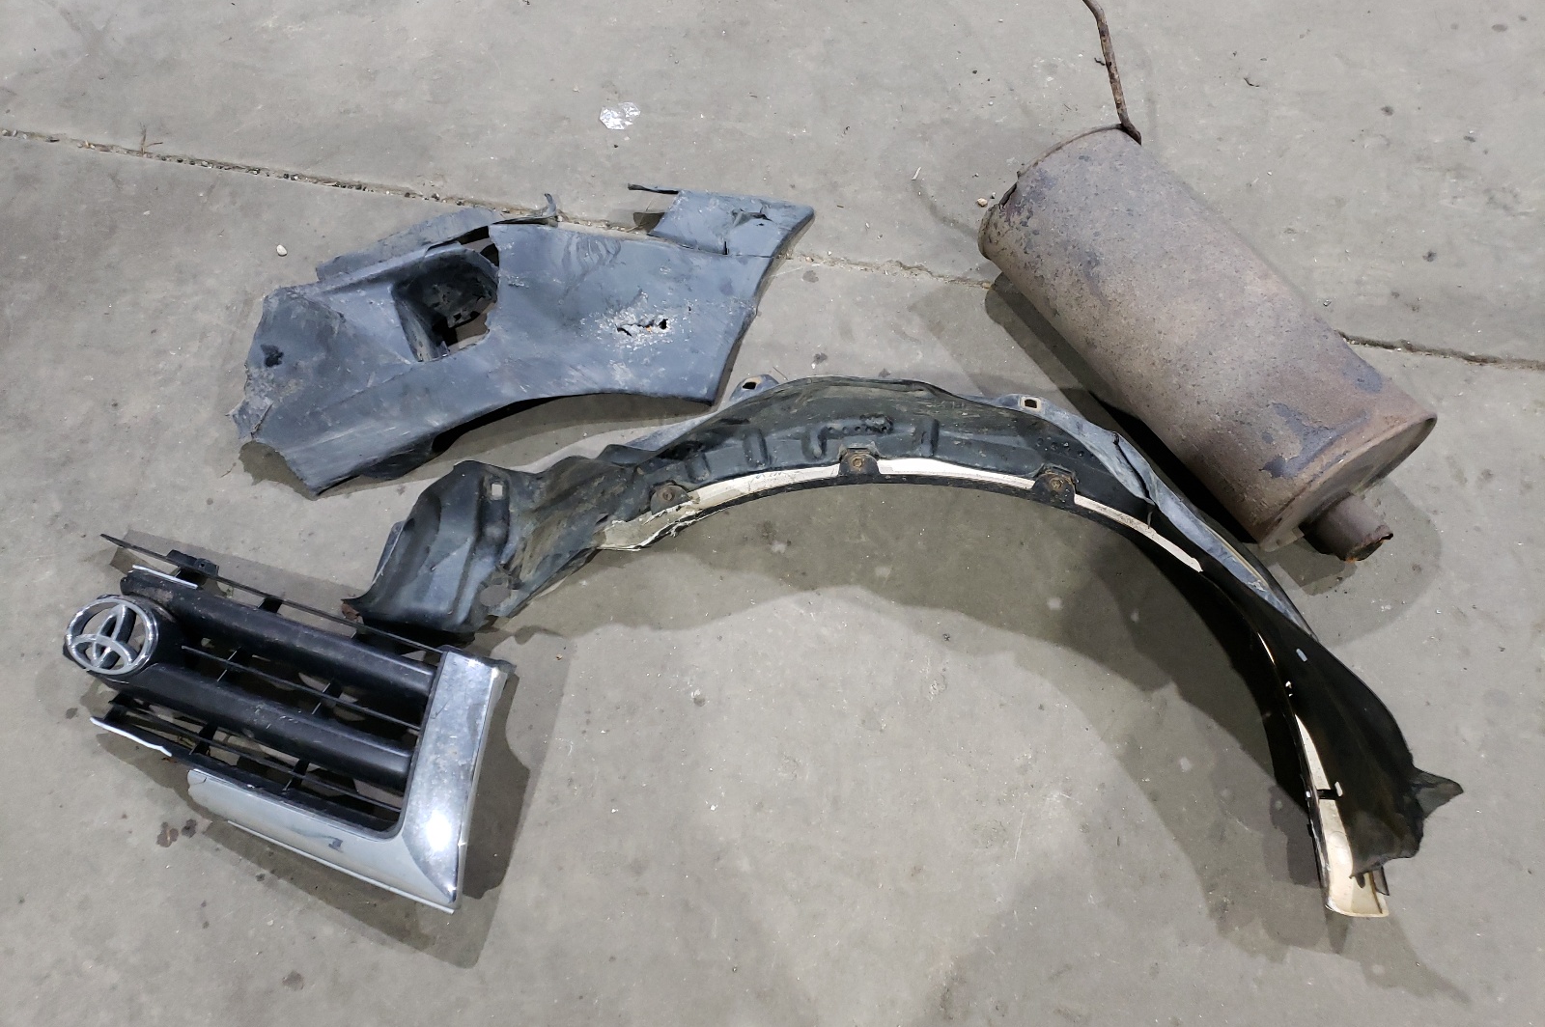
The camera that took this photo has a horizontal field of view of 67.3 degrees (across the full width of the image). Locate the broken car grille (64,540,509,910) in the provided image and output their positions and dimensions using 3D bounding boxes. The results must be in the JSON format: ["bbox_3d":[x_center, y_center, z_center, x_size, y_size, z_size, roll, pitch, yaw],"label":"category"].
[{"bbox_3d":[-0.515,0.200,1.207,0.510,0.120,0.255,15,59,9],"label":"broken car grille"}]

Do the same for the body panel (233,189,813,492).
[{"bbox_3d":[-0.306,-0.270,1.505,0.780,0.130,0.430,-8,58,-5],"label":"body panel"}]

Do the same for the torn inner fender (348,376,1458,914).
[{"bbox_3d":[0.158,0.024,1.280,1.170,0.210,0.560,15,59,9],"label":"torn inner fender"}]

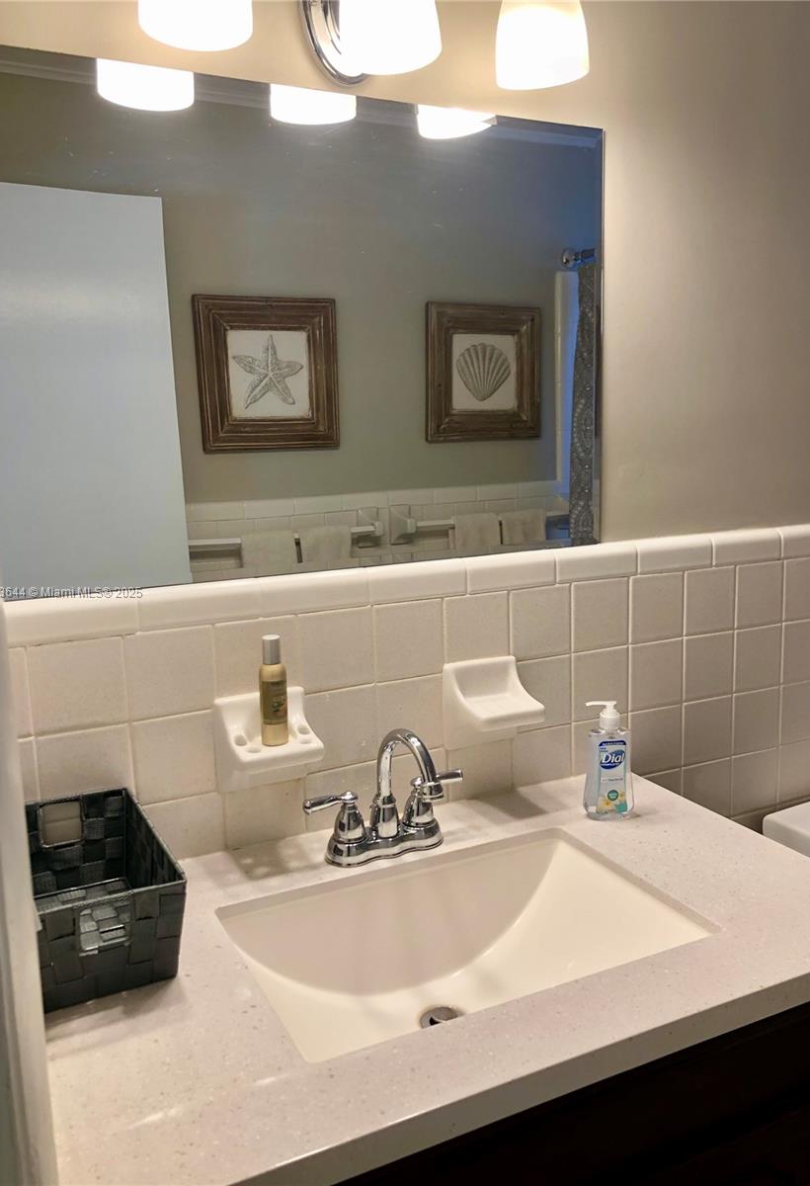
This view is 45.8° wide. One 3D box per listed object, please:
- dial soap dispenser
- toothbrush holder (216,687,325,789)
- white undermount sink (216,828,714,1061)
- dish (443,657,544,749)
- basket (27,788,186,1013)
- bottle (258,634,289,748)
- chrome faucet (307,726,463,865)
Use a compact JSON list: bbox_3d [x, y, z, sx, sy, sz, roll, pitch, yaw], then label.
[{"bbox_3d":[0.285,0.229,1.336,0.070,0.162,0.046,-2,10,-3],"label":"dial soap dispenser"},{"bbox_3d":[-0.167,0.197,1.216,0.118,0.123,0.092,-6,11,-25],"label":"toothbrush holder"},{"bbox_3d":[0.065,0.440,1.078,0.478,0.158,0.316,-6,11,-25],"label":"white undermount sink"},{"bbox_3d":[0.129,0.163,1.353,0.117,0.123,0.094,-6,11,-25],"label":"dish"},{"bbox_3d":[-0.348,0.323,1.042,0.157,0.108,0.282,-7,11,-27],"label":"basket"},{"bbox_3d":[-0.167,0.123,1.219,0.036,0.141,0.036,-6,11,-25],"label":"bottle"},{"bbox_3d":[0.003,0.255,1.175,0.225,0.180,0.190,-6,11,-25],"label":"chrome faucet"}]

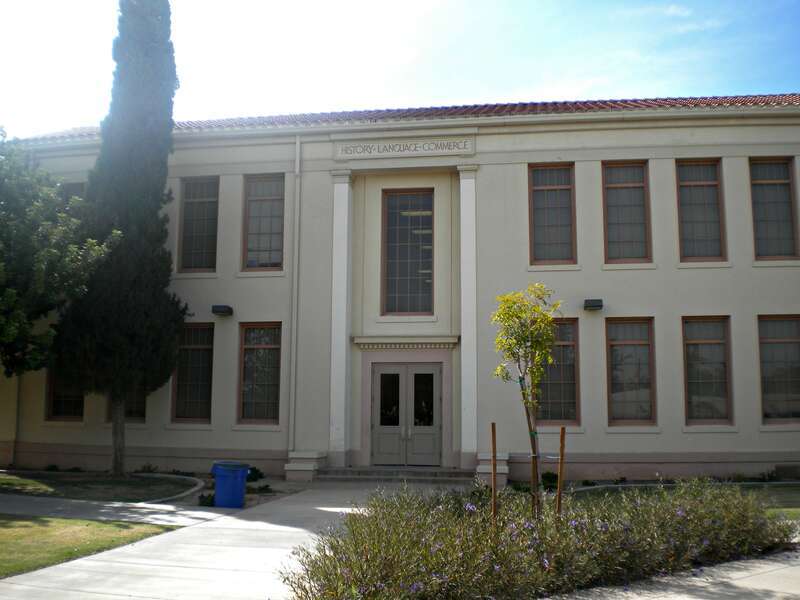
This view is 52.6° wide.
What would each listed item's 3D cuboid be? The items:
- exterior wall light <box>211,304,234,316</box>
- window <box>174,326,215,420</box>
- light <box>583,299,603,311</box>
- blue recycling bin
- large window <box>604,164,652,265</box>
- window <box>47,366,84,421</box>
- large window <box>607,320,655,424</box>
[{"bbox_3d":[-4.105,0.249,18.760,0.400,0.210,0.270,-1,-7,8],"label":"exterior wall light"},{"bbox_3d":[-4.806,1.717,18.932,1.031,2.365,0.180,-1,-7,8],"label":"window"},{"bbox_3d":[4.210,0.114,17.569,0.400,0.210,0.270,-1,-7,8],"label":"light"},{"bbox_3d":[-2.830,3.107,13.510,0.630,0.720,0.630,-1,-7,8],"label":"blue recycling bin"},{"bbox_3d":[5.206,-2.010,18.653,1.029,2.406,0.150,-1,-7,7],"label":"large window"},{"bbox_3d":[-7.930,1.748,19.394,1.031,2.365,0.180,-1,-7,8],"label":"window"},{"bbox_3d":[5.016,1.555,17.520,1.031,2.365,0.180,-1,-7,8],"label":"large window"}]

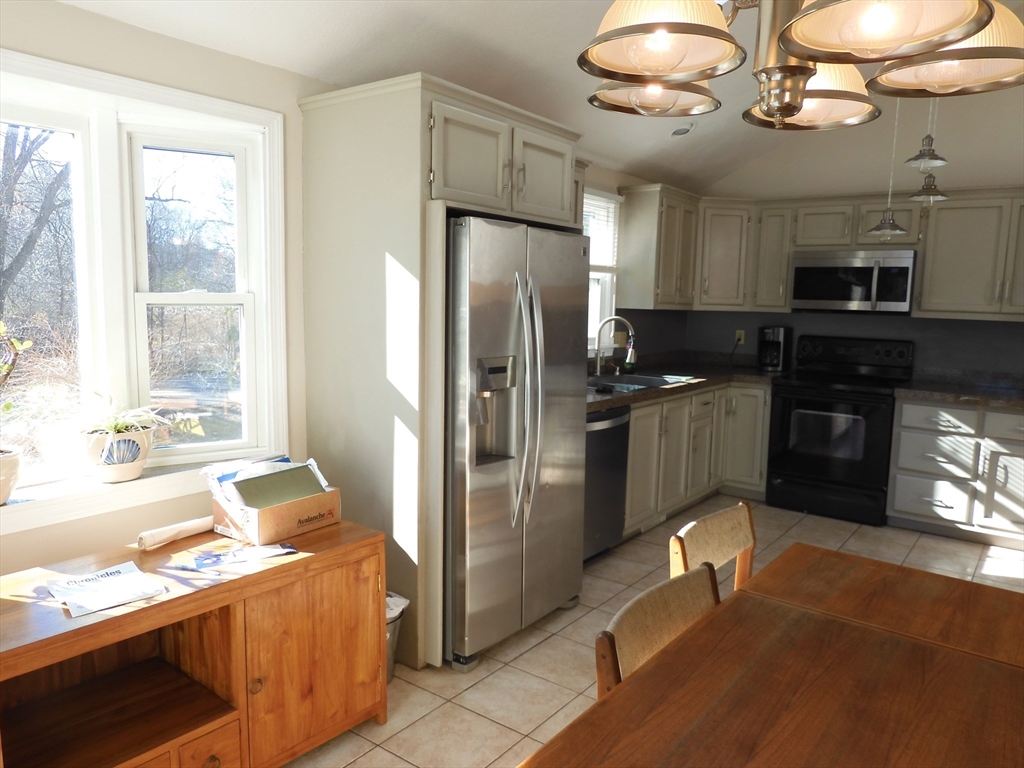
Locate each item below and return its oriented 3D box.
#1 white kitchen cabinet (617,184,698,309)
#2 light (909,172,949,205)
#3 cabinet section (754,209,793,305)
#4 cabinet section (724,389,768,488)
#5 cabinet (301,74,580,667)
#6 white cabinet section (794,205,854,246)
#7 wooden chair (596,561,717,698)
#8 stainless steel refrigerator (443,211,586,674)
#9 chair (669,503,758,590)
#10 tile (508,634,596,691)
[{"bbox_3d":[1.045,-0.944,5.088,0.345,0.825,0.665,6,8,37],"label":"white kitchen cabinet"},{"bbox_3d":[2.278,-1.062,3.890,0.224,0.176,0.224,6,8,37],"label":"light"},{"bbox_3d":[2.023,-0.941,5.362,0.239,0.740,0.320,6,8,37],"label":"cabinet section"},{"bbox_3d":[1.909,0.382,5.472,0.336,0.785,0.606,6,8,37],"label":"cabinet section"},{"bbox_3d":[-0.283,-0.063,3.274,0.712,2.232,1.081,6,8,37],"label":"cabinet"},{"bbox_3d":[2.298,-1.129,5.130,0.382,0.285,0.320,6,8,37],"label":"white cabinet section"},{"bbox_3d":[0.482,0.841,1.387,0.510,0.790,0.490,6,8,37],"label":"wooden chair"},{"bbox_3d":[-0.228,0.193,3.195,0.864,1.741,0.825,6,8,37],"label":"stainless steel refrigerator"},{"bbox_3d":[0.736,0.788,1.920,0.510,0.790,0.490,6,8,37],"label":"chair"},{"bbox_3d":[0.212,1.090,2.778,0.327,0.010,0.327,6,8,37],"label":"tile"}]

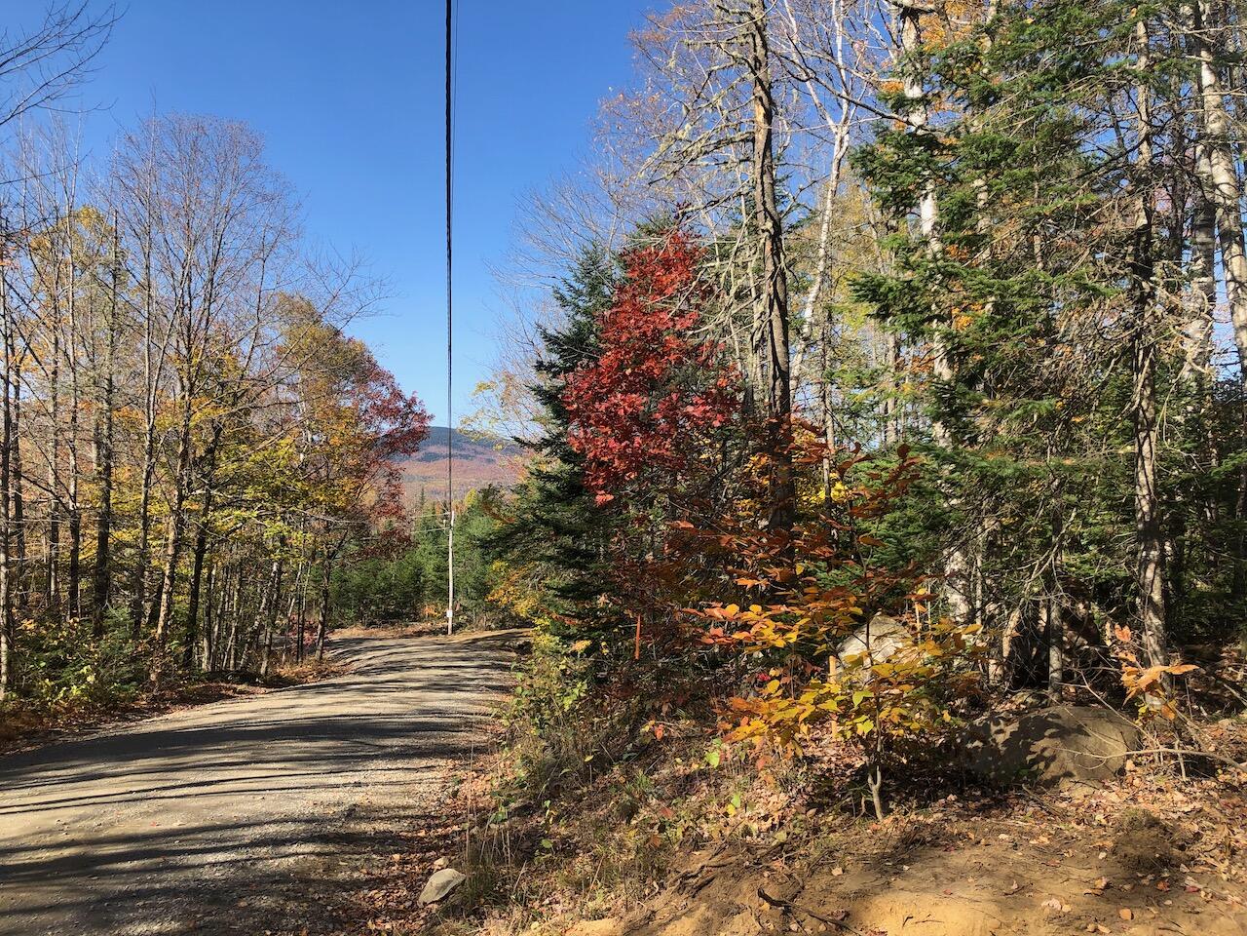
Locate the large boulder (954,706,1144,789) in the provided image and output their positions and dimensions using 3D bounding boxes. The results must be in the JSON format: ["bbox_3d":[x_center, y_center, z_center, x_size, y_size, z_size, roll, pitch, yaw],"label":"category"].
[{"bbox_3d":[2.456,1.605,5.850,0.942,0.415,0.640,0,-2,0],"label":"large boulder"}]

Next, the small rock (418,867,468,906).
[{"bbox_3d":[-0.954,2.192,5.300,0.243,0.159,0.175,2,-3,-35],"label":"small rock"}]

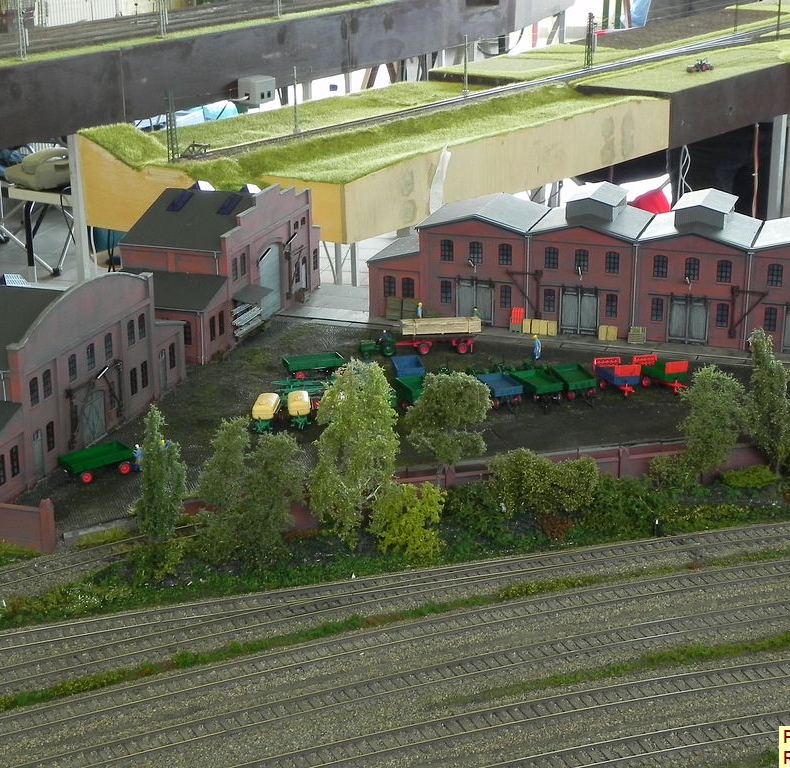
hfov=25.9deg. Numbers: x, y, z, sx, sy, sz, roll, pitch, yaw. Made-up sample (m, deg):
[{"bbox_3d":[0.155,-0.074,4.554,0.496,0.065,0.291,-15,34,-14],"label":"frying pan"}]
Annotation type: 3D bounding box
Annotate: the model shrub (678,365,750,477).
[{"bbox_3d":[0.222,0.030,1.192,0.049,0.092,0.044,3,19,10],"label":"model shrub"}]

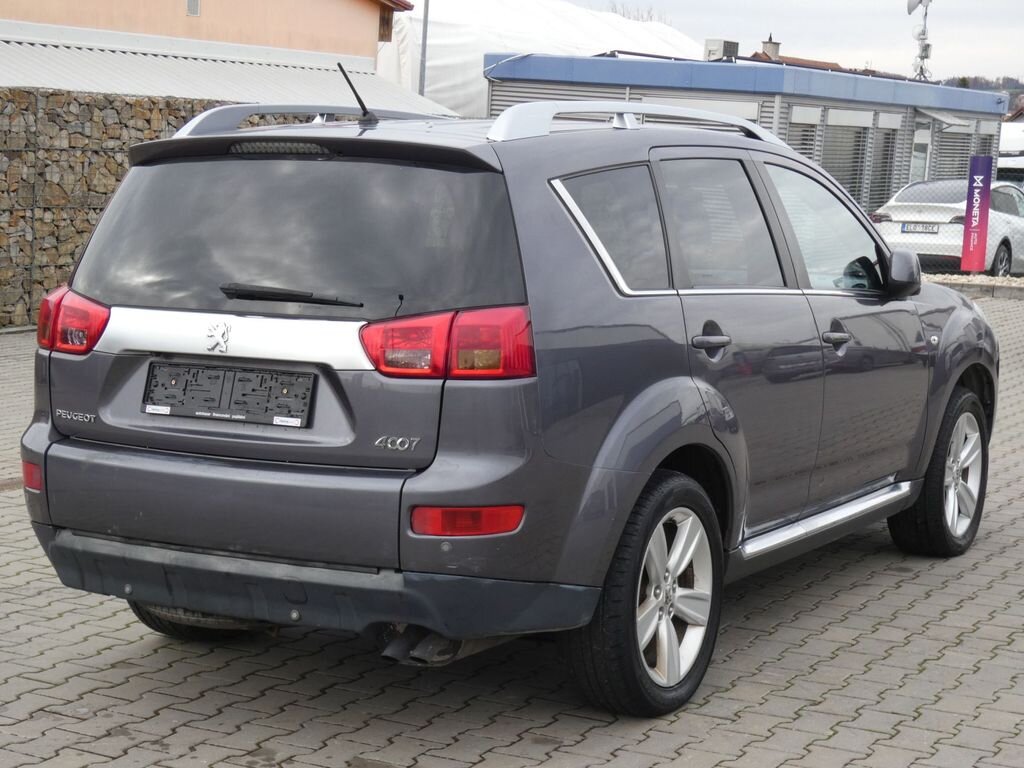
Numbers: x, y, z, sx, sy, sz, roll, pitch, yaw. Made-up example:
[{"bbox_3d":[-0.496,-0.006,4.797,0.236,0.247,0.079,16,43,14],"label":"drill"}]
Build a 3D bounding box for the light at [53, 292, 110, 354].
[{"bbox_3d":[-1.151,-0.159,5.039,0.243,0.180,0.071,6,8,40],"label":"light"}]

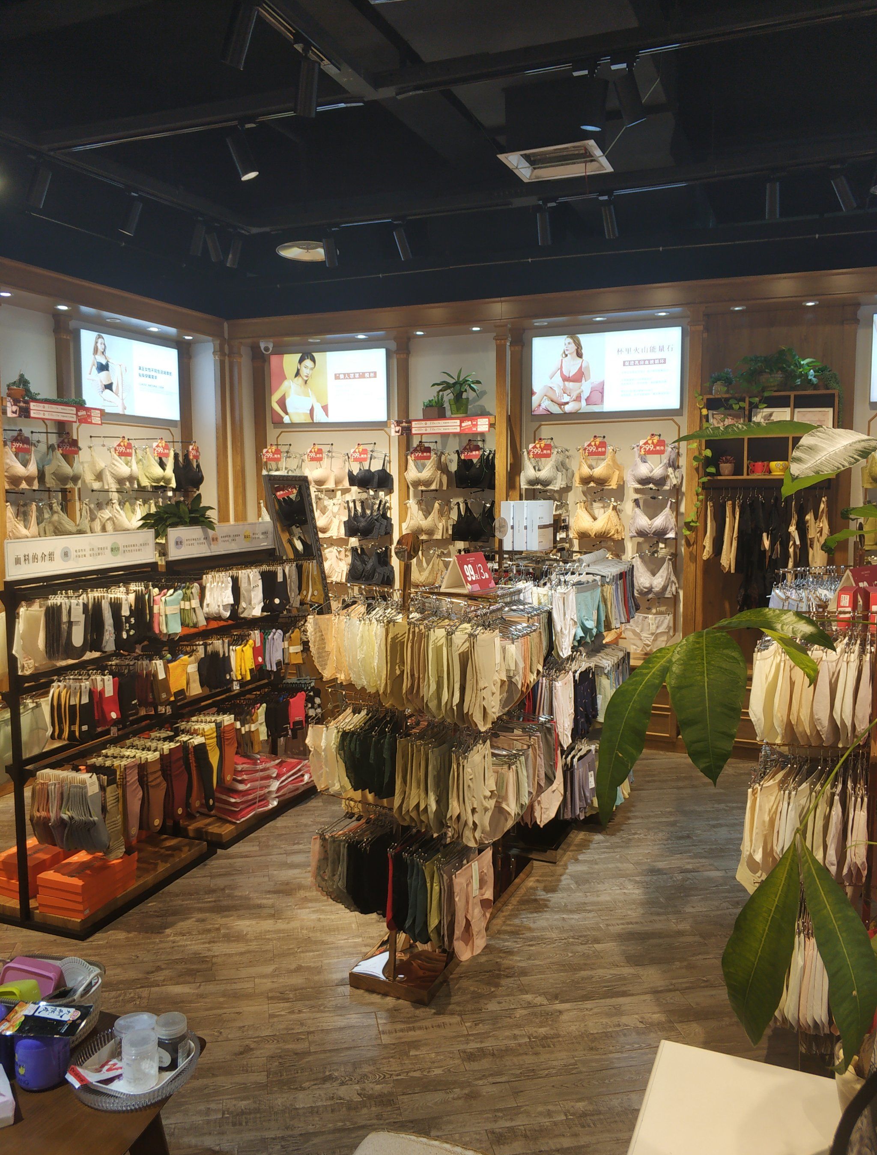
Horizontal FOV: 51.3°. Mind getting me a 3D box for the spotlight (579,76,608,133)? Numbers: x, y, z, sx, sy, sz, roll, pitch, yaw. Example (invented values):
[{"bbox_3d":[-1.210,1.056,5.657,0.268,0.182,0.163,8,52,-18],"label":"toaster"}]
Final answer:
[{"bbox_3d":[0.571,-1.734,3.350,0.073,0.180,0.073,-3,19,-24],"label":"spotlight"}]

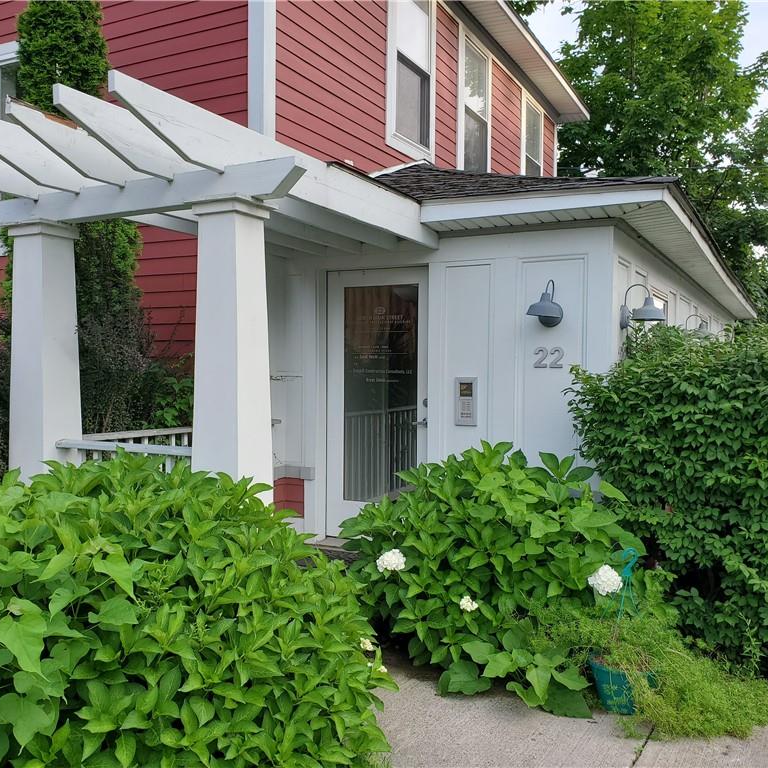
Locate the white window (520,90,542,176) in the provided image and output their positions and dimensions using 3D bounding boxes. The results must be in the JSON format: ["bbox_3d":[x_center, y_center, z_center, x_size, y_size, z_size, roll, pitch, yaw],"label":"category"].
[{"bbox_3d":[2.204,-3.358,11.636,0.120,1.798,1.163,2,2,27],"label":"white window"}]

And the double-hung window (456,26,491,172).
[{"bbox_3d":[1.081,-3.287,9.470,0.120,1.798,1.164,2,2,27],"label":"double-hung window"}]

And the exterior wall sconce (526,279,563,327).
[{"bbox_3d":[1.008,-0.504,4.808,0.225,0.295,0.270,2,2,28],"label":"exterior wall sconce"}]

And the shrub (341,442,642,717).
[{"bbox_3d":[0.605,0.873,4.200,1.500,1.100,1.350,2,2,28],"label":"shrub"}]

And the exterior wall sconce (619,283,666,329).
[{"bbox_3d":[1.649,-0.491,4.883,0.280,0.290,0.235,2,2,28],"label":"exterior wall sconce"}]

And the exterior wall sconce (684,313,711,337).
[{"bbox_3d":[3.189,-0.555,7.801,0.280,0.290,0.235,2,2,28],"label":"exterior wall sconce"}]

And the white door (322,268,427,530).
[{"bbox_3d":[-0.045,0.171,5.686,0.930,2.050,0.070,2,2,28],"label":"white door"}]

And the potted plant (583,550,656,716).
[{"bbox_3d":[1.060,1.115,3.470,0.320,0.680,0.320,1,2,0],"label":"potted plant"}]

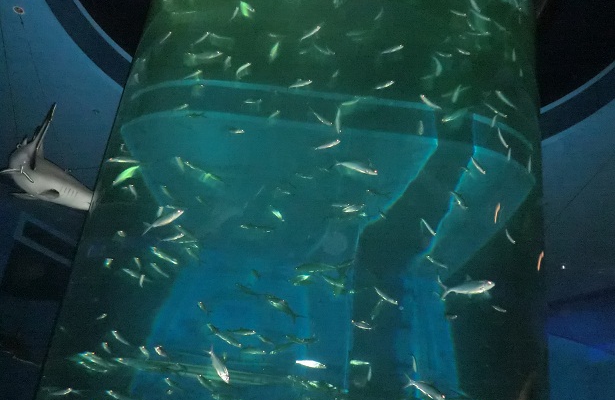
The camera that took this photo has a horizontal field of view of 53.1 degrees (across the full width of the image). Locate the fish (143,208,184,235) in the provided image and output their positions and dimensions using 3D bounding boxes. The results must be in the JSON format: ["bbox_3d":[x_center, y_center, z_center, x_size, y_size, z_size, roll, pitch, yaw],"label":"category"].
[{"bbox_3d":[-0.610,0.087,2.608,0.201,0.058,0.026,-28,-31,8],"label":"fish"}]

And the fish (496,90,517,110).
[{"bbox_3d":[1.094,-0.542,3.387,0.172,0.050,0.022,38,-31,-12],"label":"fish"}]

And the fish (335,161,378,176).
[{"bbox_3d":[0.218,-0.130,2.708,0.202,0.059,0.026,15,-24,-11],"label":"fish"}]

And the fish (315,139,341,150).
[{"bbox_3d":[0.113,-0.320,3.483,0.168,0.049,0.022,-19,-32,24],"label":"fish"}]

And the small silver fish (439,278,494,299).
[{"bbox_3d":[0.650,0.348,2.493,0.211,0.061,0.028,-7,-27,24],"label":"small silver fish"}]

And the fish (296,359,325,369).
[{"bbox_3d":[0.012,0.776,2.898,0.161,0.047,0.021,11,-22,3],"label":"fish"}]

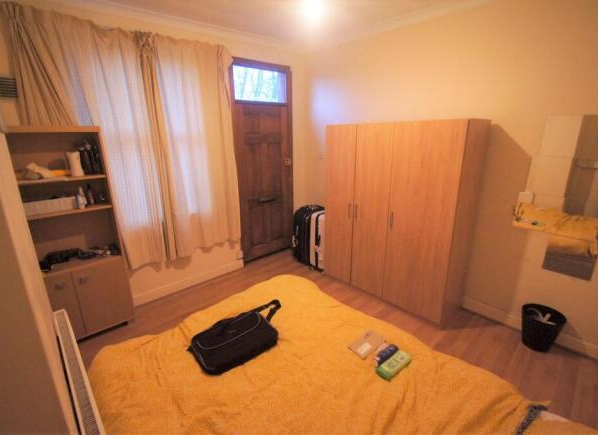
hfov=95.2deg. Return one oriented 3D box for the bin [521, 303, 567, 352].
[{"bbox_3d":[1.929,0.900,2.186,0.267,0.301,0.267,-14,20,-40],"label":"bin"}]

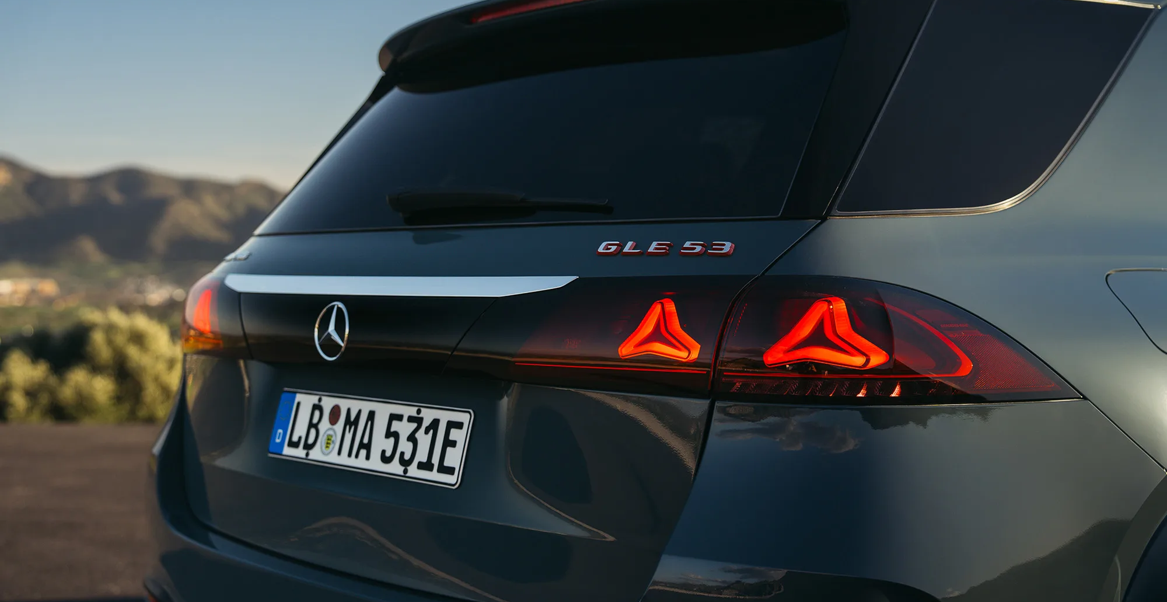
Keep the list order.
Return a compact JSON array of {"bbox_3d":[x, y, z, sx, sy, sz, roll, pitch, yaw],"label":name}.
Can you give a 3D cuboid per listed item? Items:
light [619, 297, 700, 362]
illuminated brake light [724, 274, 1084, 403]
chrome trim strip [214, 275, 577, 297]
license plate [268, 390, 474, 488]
[{"bbox_3d":[0.095,0.037,1.784,0.122,0.080,0.045,1,1,40],"label":"light"},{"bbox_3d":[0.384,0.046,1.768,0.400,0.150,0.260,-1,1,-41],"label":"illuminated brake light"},{"bbox_3d":[-0.346,-0.023,2.190,0.085,0.033,0.935,-1,1,-41],"label":"chrome trim strip"},{"bbox_3d":[-0.334,0.202,2.204,0.012,0.110,0.520,19,-12,-40],"label":"license plate"}]

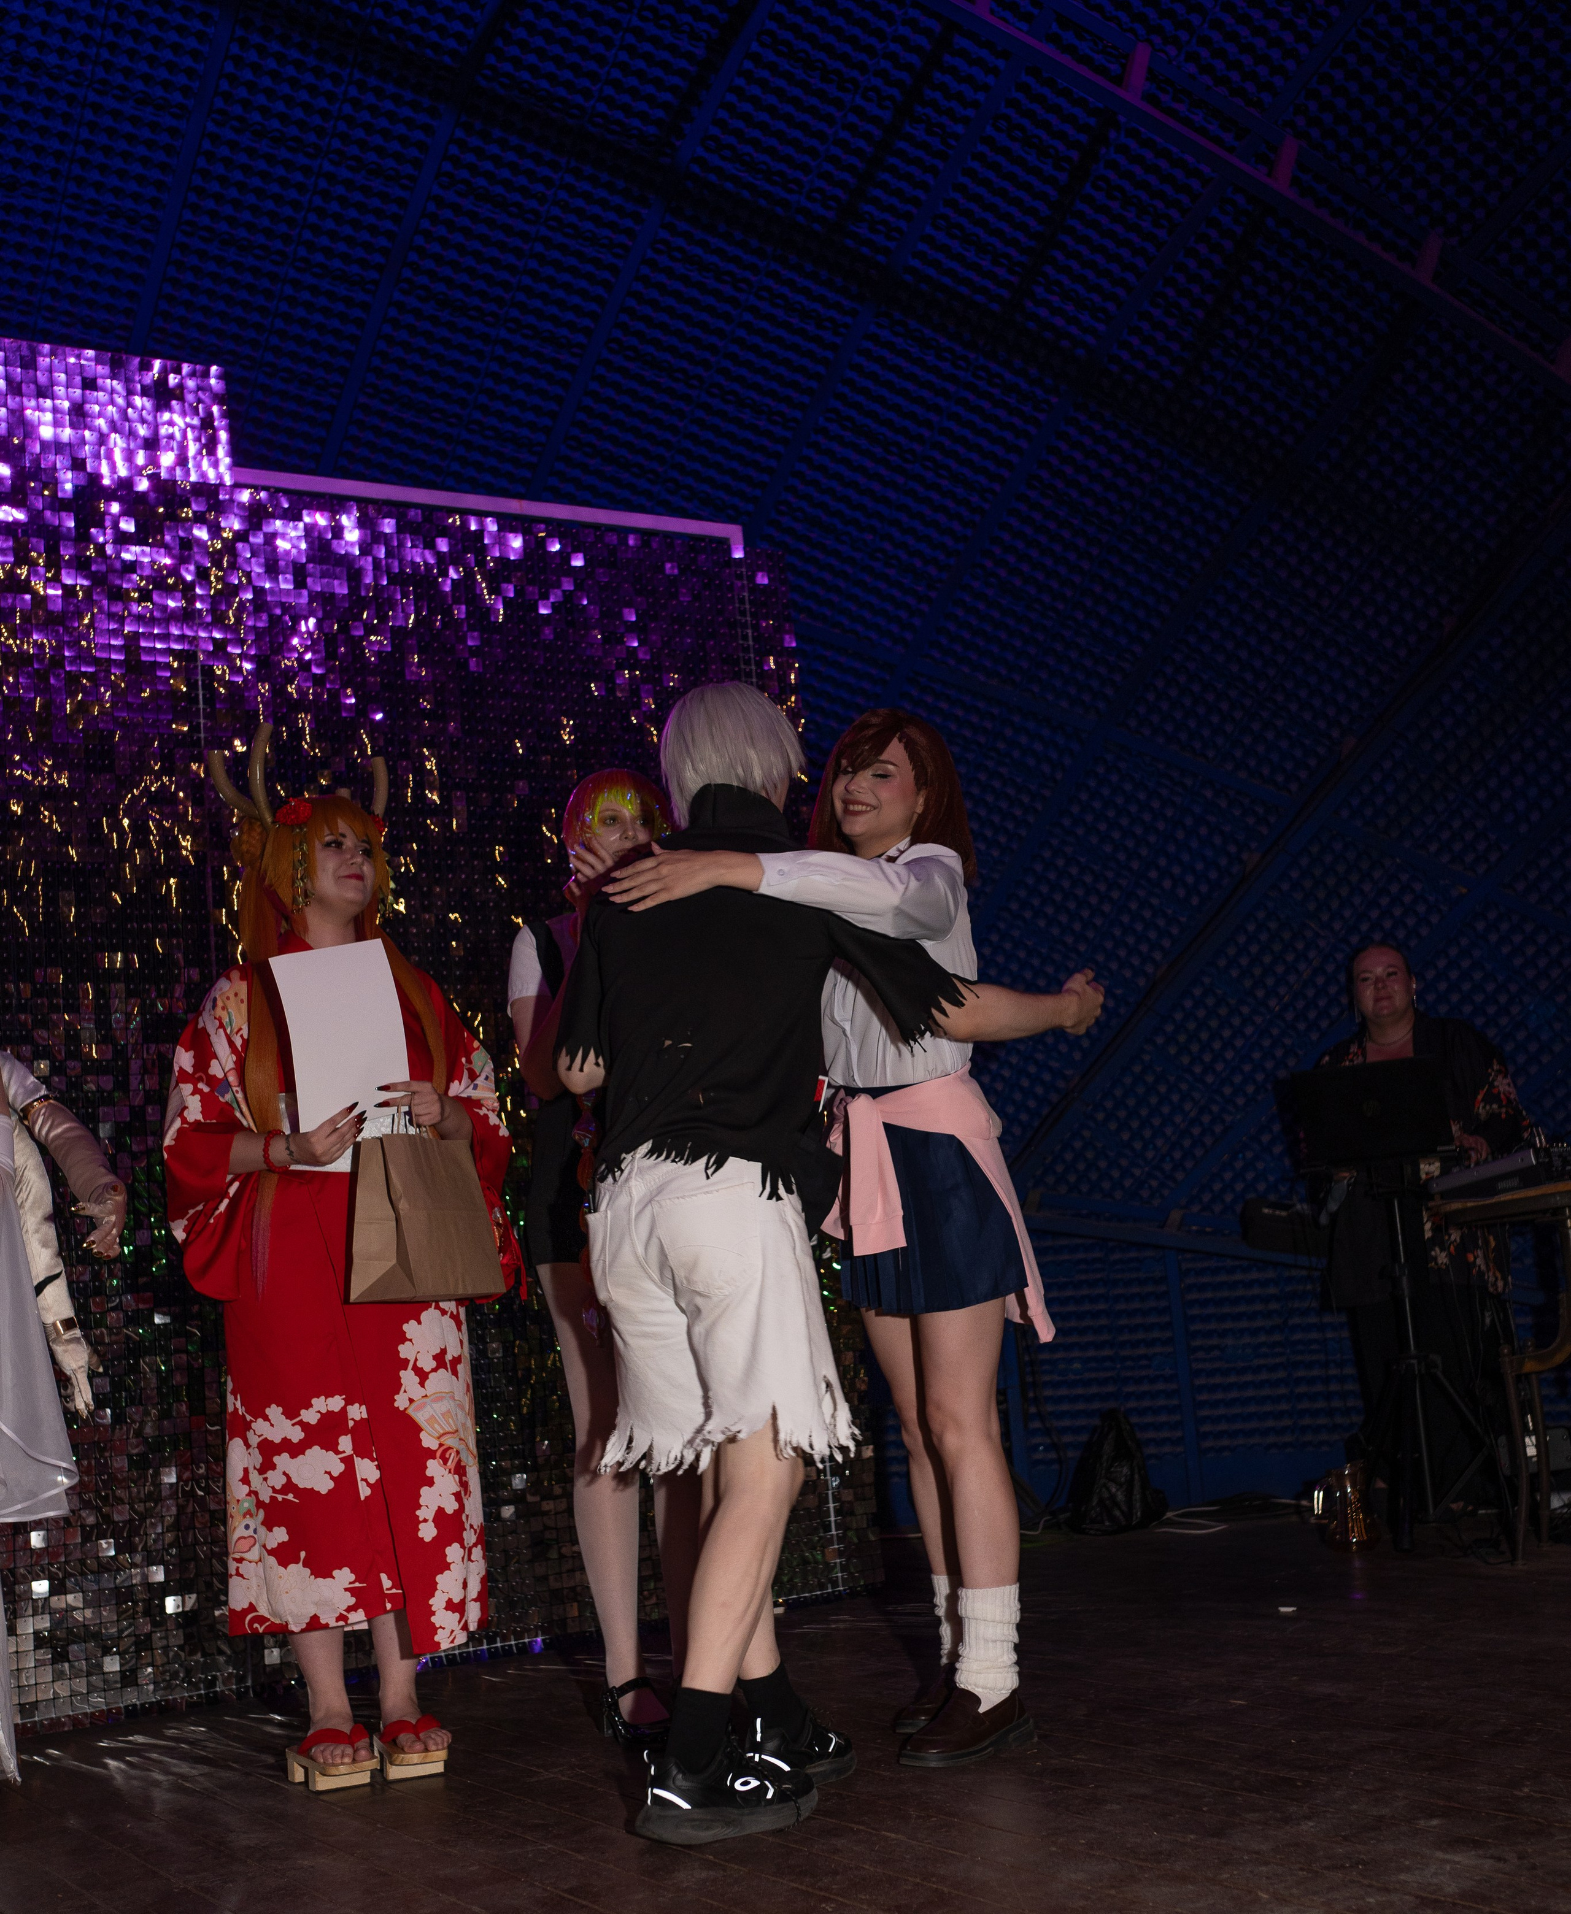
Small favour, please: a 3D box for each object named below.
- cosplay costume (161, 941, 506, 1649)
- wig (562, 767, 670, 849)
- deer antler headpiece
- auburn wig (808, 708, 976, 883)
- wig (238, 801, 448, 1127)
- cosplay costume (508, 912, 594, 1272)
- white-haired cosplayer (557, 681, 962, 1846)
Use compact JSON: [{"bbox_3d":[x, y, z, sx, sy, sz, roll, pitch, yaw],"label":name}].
[{"bbox_3d":[-0.772,0.578,4.015,0.600,1.240,0.420,-2,-9,-22],"label":"cosplay costume"},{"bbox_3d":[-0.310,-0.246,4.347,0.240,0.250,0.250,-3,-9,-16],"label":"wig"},{"bbox_3d":[-0.877,-0.276,4.164,0.340,0.290,0.200,1,-10,-36],"label":"deer antler headpiece"},{"bbox_3d":[0.176,-0.266,3.954,0.270,0.330,0.260,-13,-11,41],"label":"auburn wig"},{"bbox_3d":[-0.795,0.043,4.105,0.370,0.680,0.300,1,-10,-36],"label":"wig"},{"bbox_3d":[-0.300,0.230,4.266,0.430,0.680,0.280,-2,-9,-18],"label":"cosplay costume"},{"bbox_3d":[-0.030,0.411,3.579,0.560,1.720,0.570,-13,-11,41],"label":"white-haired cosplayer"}]

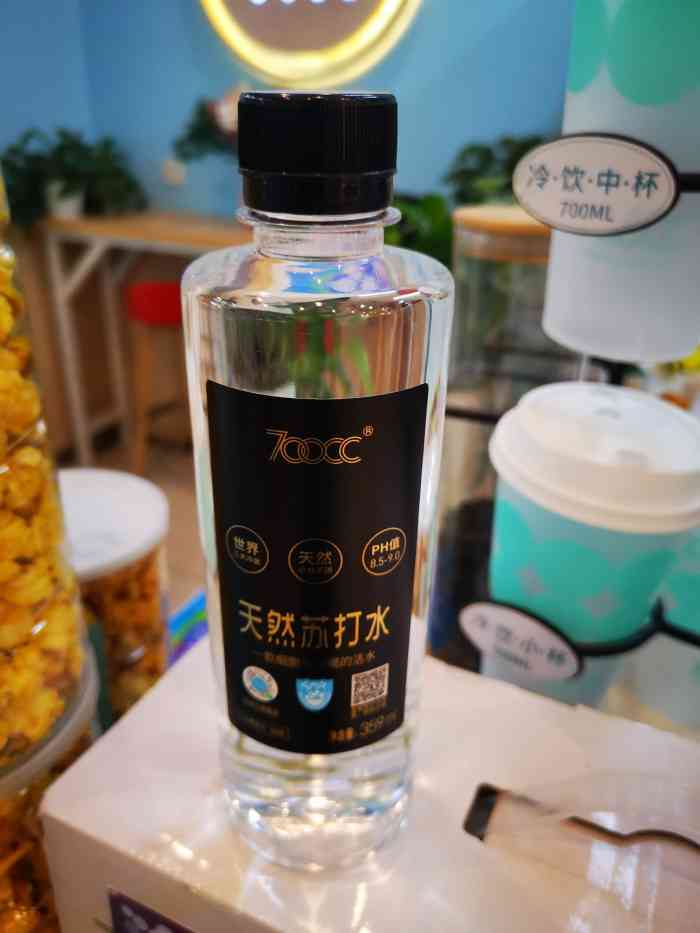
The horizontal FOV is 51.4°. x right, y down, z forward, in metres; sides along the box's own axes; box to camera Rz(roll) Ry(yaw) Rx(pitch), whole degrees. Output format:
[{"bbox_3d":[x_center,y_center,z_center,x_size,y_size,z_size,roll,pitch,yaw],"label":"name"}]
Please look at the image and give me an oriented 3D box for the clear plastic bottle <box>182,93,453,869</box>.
[{"bbox_3d":[-0.007,0.013,0.180,0.057,0.187,0.057,0,26,-2],"label":"clear plastic bottle"}]

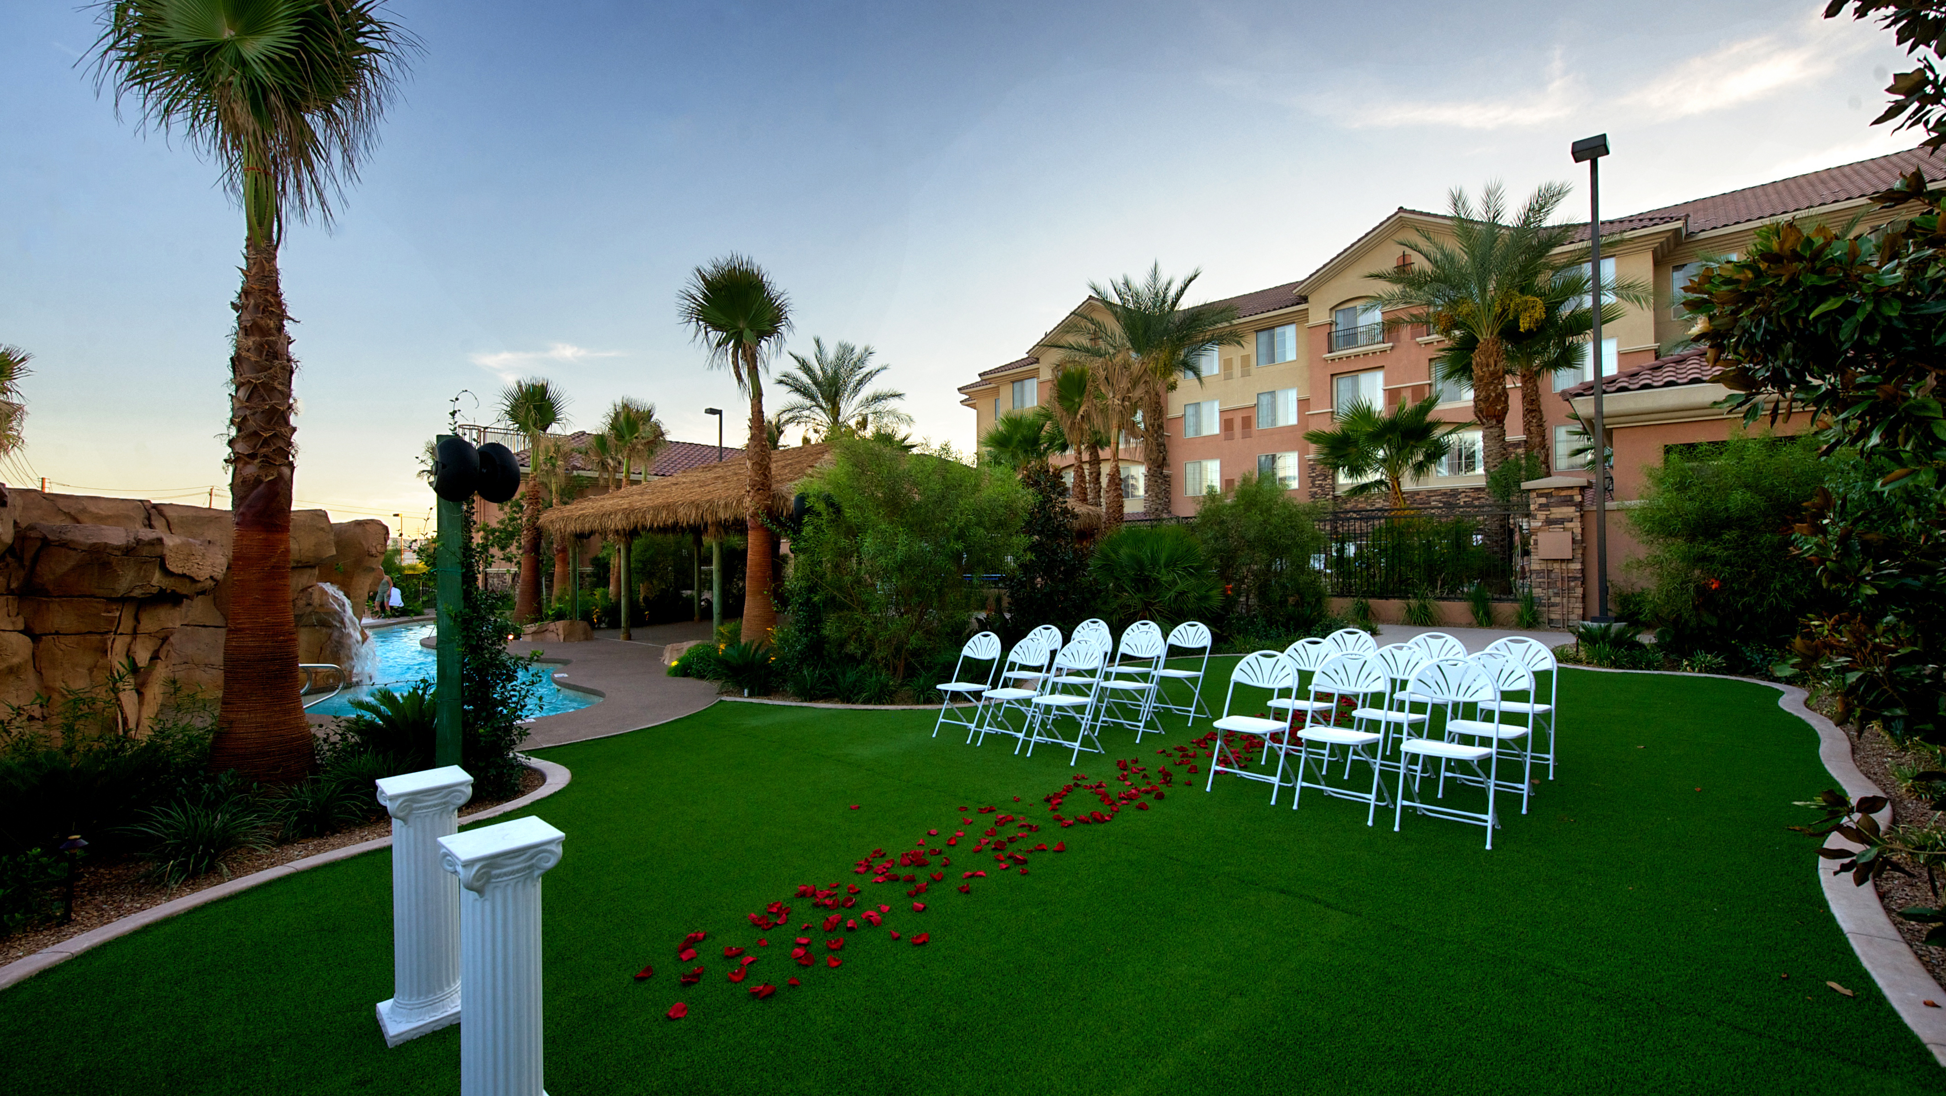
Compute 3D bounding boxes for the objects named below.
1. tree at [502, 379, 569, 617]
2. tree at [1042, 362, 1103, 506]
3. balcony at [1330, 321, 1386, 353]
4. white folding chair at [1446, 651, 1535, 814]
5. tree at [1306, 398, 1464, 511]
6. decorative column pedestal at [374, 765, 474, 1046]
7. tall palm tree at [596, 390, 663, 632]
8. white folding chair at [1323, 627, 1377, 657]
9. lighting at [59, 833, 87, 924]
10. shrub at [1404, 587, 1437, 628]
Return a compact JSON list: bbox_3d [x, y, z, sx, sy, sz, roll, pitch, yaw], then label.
[{"bbox_3d":[-10.476,-1.067,18.000,1.600,6.000,1.600,-1,-1,0],"label":"tree"},{"bbox_3d":[2.826,-1.772,21.010,1.800,6.780,1.800,-1,0,8],"label":"tree"},{"bbox_3d":[16.259,-8.794,32.014,2.150,0.930,0.400,-1,-1,41],"label":"balcony"},{"bbox_3d":[3.191,1.100,4.684,0.450,0.877,0.490,-1,-1,45],"label":"white folding chair"},{"bbox_3d":[9.626,-1.000,17.550,3.250,5.039,3.250,0,-1,0],"label":"tree"},{"bbox_3d":[-1.854,1.186,2.574,0.250,0.800,0.250,-1,-1,44],"label":"decorative column pedestal"},{"bbox_3d":[-9.107,-1.065,20.000,1.700,5.900,1.700,-1,-1,0],"label":"tall palm tree"},{"bbox_3d":[2.868,1.095,5.868,0.455,0.880,0.450,-1,0,44],"label":"white folding chair"},{"bbox_3d":[-3.618,1.318,3.038,0.090,0.370,0.090,0,-1,0],"label":"lighting"},{"bbox_3d":[8.408,1.127,14.200,0.600,0.740,0.580,-1,-1,0],"label":"shrub"}]

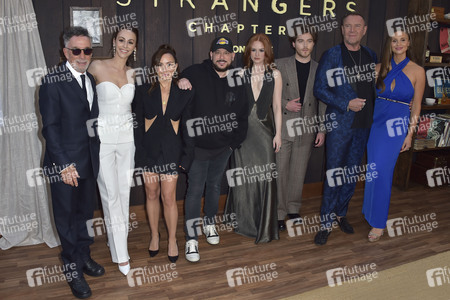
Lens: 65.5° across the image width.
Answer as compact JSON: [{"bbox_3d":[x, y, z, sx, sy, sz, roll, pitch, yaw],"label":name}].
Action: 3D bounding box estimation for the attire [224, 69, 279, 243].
[{"bbox_3d":[0.243,0.048,3.092,0.460,1.490,0.420,2,13,6],"label":"attire"}]

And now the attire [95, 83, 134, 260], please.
[{"bbox_3d":[-0.798,0.187,2.575,0.310,1.380,0.300,-5,14,-24],"label":"attire"}]

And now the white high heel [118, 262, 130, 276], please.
[{"bbox_3d":[-0.765,0.837,2.648,0.080,0.120,0.230,-4,13,-21],"label":"white high heel"}]

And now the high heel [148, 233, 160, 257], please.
[{"bbox_3d":[-0.580,0.768,2.896,0.080,0.130,0.220,1,12,0],"label":"high heel"}]

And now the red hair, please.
[{"bbox_3d":[0.282,-0.805,2.899,0.250,0.310,0.250,2,13,7],"label":"red hair"}]

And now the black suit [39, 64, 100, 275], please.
[{"bbox_3d":[-1.040,0.159,2.436,0.480,1.470,0.340,-10,17,-41],"label":"black suit"}]

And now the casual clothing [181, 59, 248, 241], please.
[{"bbox_3d":[-0.084,0.026,2.921,0.570,1.500,0.400,-1,13,-9],"label":"casual clothing"}]

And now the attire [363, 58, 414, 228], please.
[{"bbox_3d":[1.458,-0.016,3.140,0.400,1.520,0.320,8,14,29],"label":"attire"}]

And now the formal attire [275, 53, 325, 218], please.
[{"bbox_3d":[0.729,-0.098,3.426,0.510,1.540,0.310,1,13,2],"label":"formal attire"}]

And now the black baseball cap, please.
[{"bbox_3d":[-0.019,-0.790,2.630,0.178,0.130,0.260,2,12,1],"label":"black baseball cap"}]

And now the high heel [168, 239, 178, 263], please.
[{"bbox_3d":[-0.412,0.799,2.836,0.078,0.120,0.220,-1,13,-6],"label":"high heel"}]

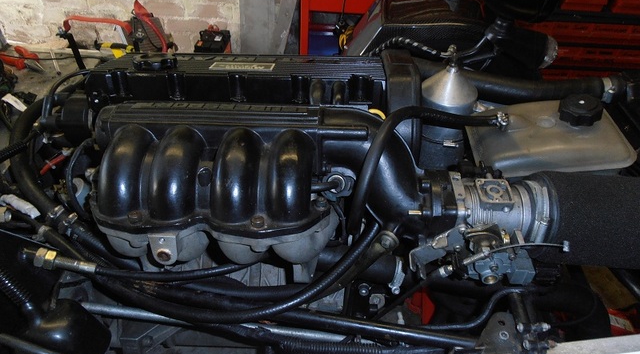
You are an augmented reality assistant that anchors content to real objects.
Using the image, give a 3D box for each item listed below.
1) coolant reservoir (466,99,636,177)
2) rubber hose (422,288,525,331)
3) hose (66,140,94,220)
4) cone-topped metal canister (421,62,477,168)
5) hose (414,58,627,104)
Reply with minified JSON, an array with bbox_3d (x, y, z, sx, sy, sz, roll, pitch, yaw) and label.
[{"bbox_3d":[0.331,-0.054,0.664,0.205,0.125,0.165,0,34,-6],"label":"coolant reservoir"},{"bbox_3d":[0.212,0.186,0.616,0.135,0.065,0.035,0,34,-6],"label":"rubber hose"},{"bbox_3d":[-0.331,0.002,0.610,0.037,0.082,0.085,-3,35,-11],"label":"hose"},{"bbox_3d":[0.213,-0.090,0.748,0.092,0.195,0.092,0,25,0],"label":"cone-topped metal canister"},{"bbox_3d":[0.345,-0.159,0.759,0.375,0.053,0.065,4,34,0],"label":"hose"}]

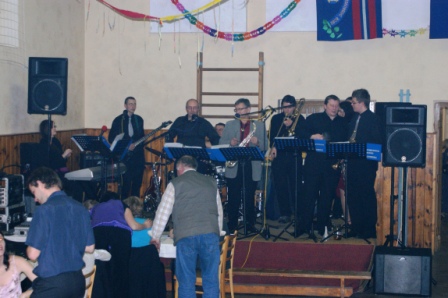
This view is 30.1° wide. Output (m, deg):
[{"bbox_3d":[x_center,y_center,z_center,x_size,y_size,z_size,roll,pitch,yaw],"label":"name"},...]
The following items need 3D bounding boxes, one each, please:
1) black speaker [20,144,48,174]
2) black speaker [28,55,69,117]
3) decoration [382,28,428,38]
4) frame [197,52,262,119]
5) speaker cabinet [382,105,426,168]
[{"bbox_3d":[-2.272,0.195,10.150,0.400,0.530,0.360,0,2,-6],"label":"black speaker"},{"bbox_3d":[-2.236,-0.793,10.600,0.475,0.700,0.380,1,2,-7],"label":"black speaker"},{"bbox_3d":[2.669,-1.703,12.250,0.690,0.130,0.050,1,2,8],"label":"decoration"},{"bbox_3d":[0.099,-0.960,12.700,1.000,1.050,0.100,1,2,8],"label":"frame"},{"bbox_3d":[2.093,-0.145,9.650,0.475,0.700,0.380,1,2,10],"label":"speaker cabinet"}]

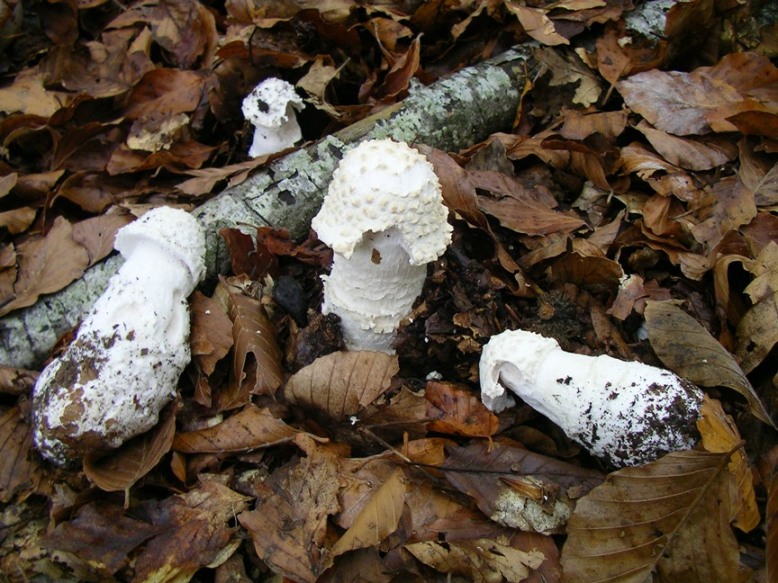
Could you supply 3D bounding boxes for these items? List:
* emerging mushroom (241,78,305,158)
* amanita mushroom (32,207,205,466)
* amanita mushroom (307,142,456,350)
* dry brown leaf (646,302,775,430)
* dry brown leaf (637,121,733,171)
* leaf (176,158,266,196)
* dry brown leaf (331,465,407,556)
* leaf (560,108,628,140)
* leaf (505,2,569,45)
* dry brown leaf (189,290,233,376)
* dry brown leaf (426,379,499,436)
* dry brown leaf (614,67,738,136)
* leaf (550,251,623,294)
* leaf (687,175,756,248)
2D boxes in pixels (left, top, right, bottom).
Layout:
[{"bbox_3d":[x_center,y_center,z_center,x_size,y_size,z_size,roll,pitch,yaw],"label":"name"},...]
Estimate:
[{"bbox_3d":[-0.083,-0.124,0.607,0.044,0.068,0.044,-1,43,0],"label":"emerging mushroom"},{"bbox_3d":[-0.125,0.021,0.405,0.057,0.056,0.130,25,63,-15],"label":"amanita mushroom"},{"bbox_3d":[-0.007,-0.012,0.440,0.070,0.128,0.070,5,43,0],"label":"amanita mushroom"},{"bbox_3d":[0.157,0.035,0.428,0.031,0.018,0.087,-21,53,-12],"label":"dry brown leaf"},{"bbox_3d":[0.204,-0.101,0.598,0.072,0.012,0.032,22,65,11],"label":"dry brown leaf"},{"bbox_3d":[-0.102,-0.069,0.533,0.060,0.010,0.015,-19,60,-12],"label":"leaf"},{"bbox_3d":[-0.004,0.099,0.370,0.015,0.010,0.051,30,56,23],"label":"dry brown leaf"},{"bbox_3d":[0.141,-0.115,0.587,0.049,0.011,0.029,-1,57,3],"label":"leaf"},{"bbox_3d":[0.118,-0.217,0.688,0.028,0.010,0.059,-20,61,-8],"label":"leaf"},{"bbox_3d":[-0.094,0.021,0.442,0.026,0.010,0.049,-1,64,-11],"label":"dry brown leaf"},{"bbox_3d":[0.035,0.056,0.413,0.036,0.010,0.028,4,55,4],"label":"dry brown leaf"},{"bbox_3d":[0.214,-0.141,0.632,0.088,0.012,0.058,12,62,7],"label":"dry brown leaf"},{"bbox_3d":[0.115,-0.011,0.497,0.042,0.015,0.029,-2,68,-1],"label":"leaf"},{"bbox_3d":[0.205,-0.047,0.515,0.061,0.012,0.024,-37,60,-17],"label":"leaf"}]

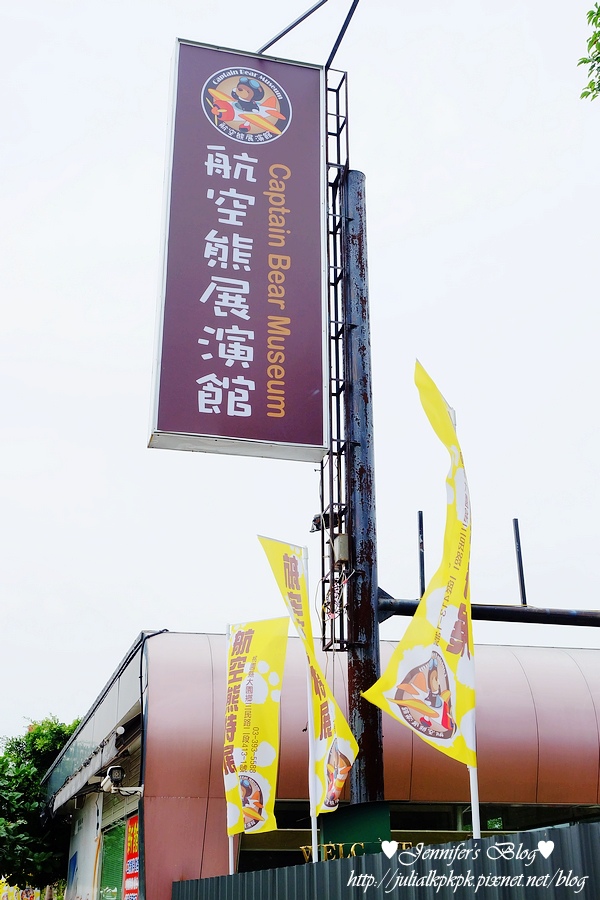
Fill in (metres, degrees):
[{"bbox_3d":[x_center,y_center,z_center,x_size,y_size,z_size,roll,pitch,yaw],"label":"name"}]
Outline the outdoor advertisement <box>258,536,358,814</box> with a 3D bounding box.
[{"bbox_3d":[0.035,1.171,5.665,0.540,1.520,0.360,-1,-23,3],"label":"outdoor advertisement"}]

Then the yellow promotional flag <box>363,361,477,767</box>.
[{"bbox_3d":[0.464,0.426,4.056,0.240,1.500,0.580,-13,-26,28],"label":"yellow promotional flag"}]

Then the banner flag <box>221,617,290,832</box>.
[{"bbox_3d":[-0.296,1.956,7.491,0.560,1.520,0.160,-16,-28,33],"label":"banner flag"}]

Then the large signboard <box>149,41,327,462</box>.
[{"bbox_3d":[-0.809,-3.105,15.535,2.400,6.703,0.511,6,-24,-13],"label":"large signboard"}]

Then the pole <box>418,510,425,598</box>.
[{"bbox_3d":[1.646,1.383,14.196,0.060,1.230,0.060,6,-24,-13],"label":"pole"}]

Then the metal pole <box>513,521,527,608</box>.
[{"bbox_3d":[3.046,1.524,14.548,0.060,1.260,0.060,6,-24,-13],"label":"metal pole"}]

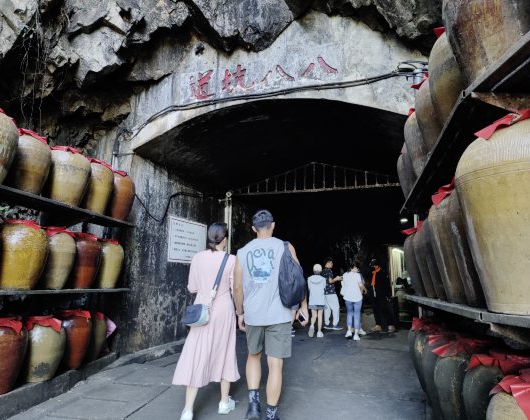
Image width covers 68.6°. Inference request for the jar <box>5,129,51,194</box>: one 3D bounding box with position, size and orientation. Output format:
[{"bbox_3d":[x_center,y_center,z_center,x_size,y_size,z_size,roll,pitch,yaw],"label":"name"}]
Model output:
[{"bbox_3d":[-2.210,-0.426,3.606,0.390,0.620,0.390,0,-11,0],"label":"jar"}]

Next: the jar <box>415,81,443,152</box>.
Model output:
[{"bbox_3d":[1.155,-0.628,2.423,0.390,0.610,0.390,0,-11,0],"label":"jar"}]

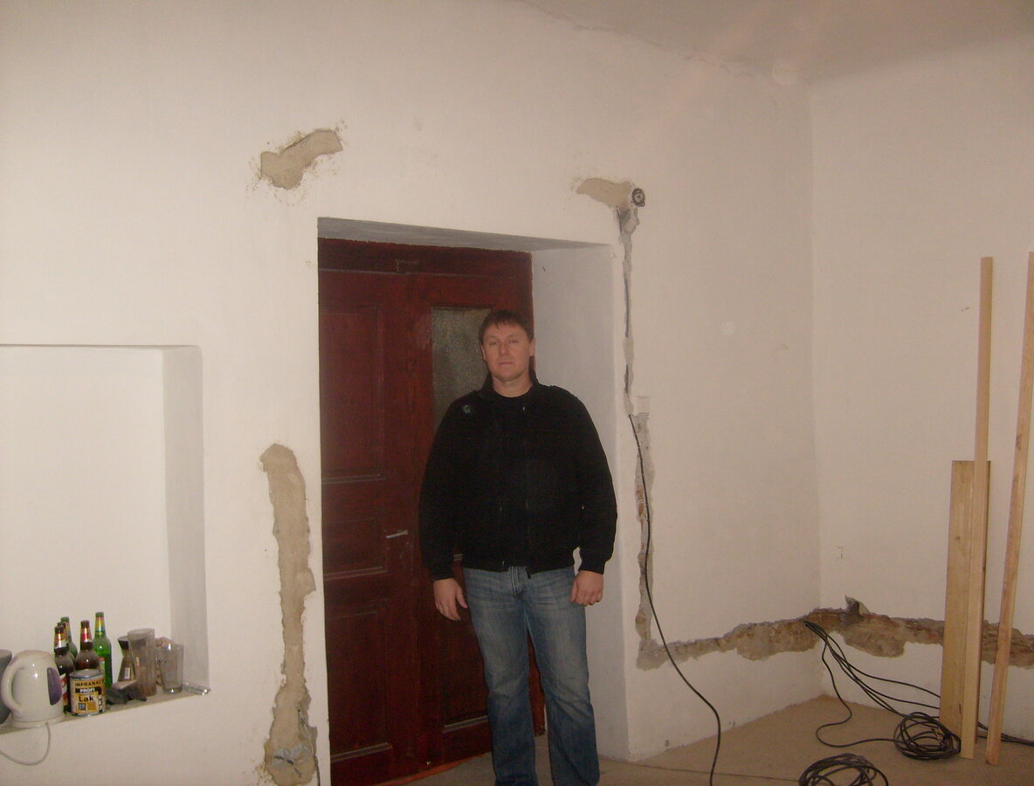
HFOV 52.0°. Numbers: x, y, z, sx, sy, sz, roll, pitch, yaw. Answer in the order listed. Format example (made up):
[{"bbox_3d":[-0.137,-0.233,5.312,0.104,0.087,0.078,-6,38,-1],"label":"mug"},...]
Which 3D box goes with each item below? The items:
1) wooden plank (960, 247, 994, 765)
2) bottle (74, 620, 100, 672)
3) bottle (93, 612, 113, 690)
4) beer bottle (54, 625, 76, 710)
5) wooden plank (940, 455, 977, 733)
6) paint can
[{"bbox_3d":[2.056,0.479,4.728,0.030,2.229,0.048,13,-11,-44],"label":"wooden plank"},{"bbox_3d":[-1.359,0.852,3.345,0.068,0.260,0.068,-1,0,-22],"label":"bottle"},{"bbox_3d":[-1.366,0.852,3.478,0.067,0.260,0.067,-1,0,-21],"label":"bottle"},{"bbox_3d":[-1.411,0.854,3.277,0.068,0.260,0.068,-1,0,-23],"label":"beer bottle"},{"bbox_3d":[2.062,0.947,4.879,0.026,1.264,0.160,11,-8,-44],"label":"wooden plank"},{"bbox_3d":[-1.324,0.923,3.263,0.100,0.117,0.100,-1,0,-22],"label":"paint can"}]

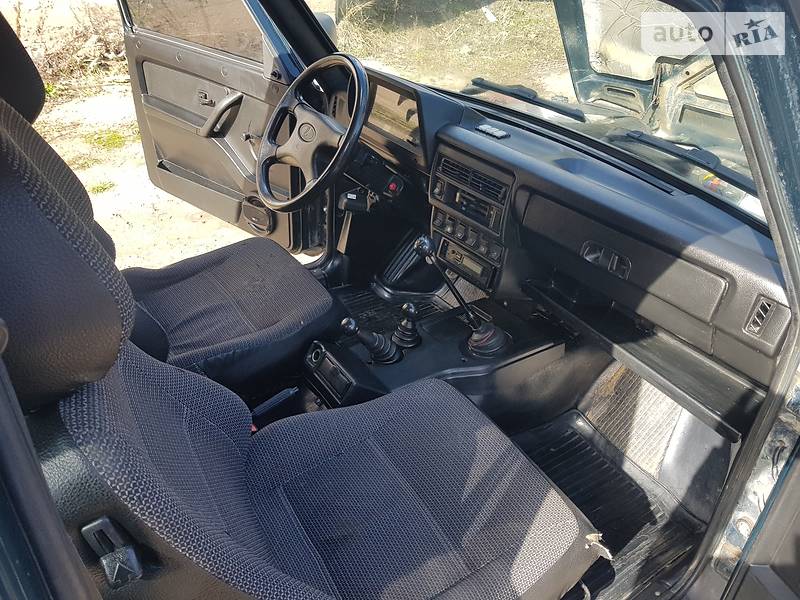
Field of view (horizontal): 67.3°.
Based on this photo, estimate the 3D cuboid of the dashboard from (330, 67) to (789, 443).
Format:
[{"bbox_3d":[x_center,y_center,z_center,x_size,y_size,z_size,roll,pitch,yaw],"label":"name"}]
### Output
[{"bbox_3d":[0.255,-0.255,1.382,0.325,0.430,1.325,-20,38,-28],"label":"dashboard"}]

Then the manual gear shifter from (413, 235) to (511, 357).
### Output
[{"bbox_3d":[0.147,0.002,1.449,0.245,0.365,0.110,-20,38,-28],"label":"manual gear shifter"}]

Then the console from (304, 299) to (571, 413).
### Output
[{"bbox_3d":[0.086,0.126,1.534,0.650,0.155,0.285,-20,38,-28],"label":"console"}]

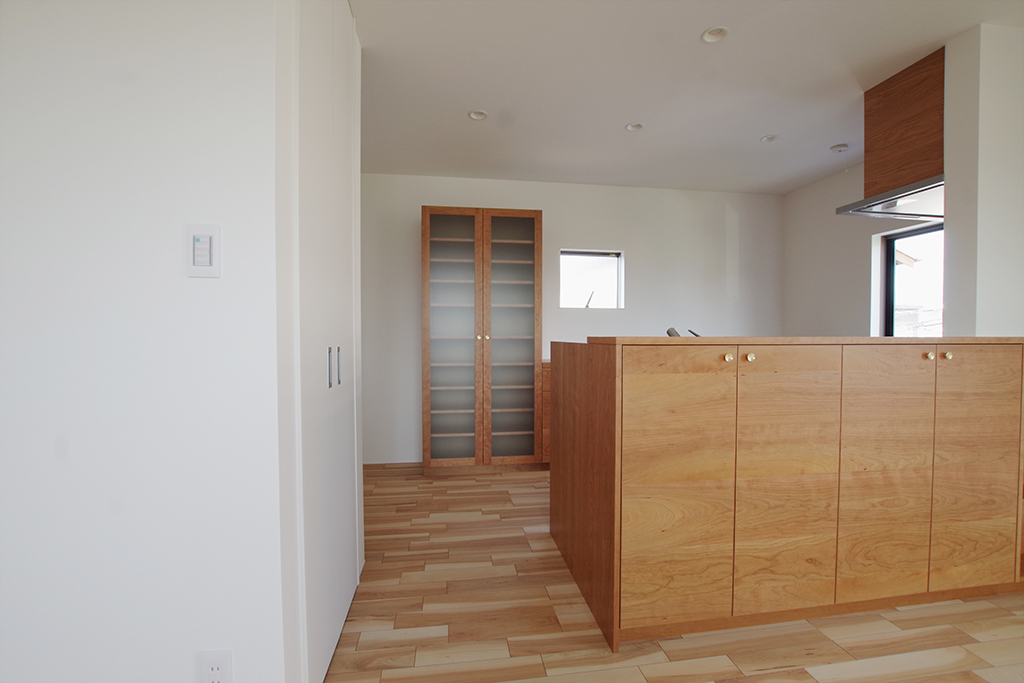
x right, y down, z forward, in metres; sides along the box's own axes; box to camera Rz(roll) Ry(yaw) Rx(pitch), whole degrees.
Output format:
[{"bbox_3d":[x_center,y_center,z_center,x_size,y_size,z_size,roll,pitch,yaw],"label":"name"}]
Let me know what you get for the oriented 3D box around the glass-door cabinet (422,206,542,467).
[{"bbox_3d":[-0.235,-0.029,3.343,0.893,1.918,0.365,0,1,-8],"label":"glass-door cabinet"}]

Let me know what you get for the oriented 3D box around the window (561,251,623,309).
[{"bbox_3d":[0.682,-0.531,3.711,0.569,0.496,0.100,0,1,-8],"label":"window"}]

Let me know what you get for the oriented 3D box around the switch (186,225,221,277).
[{"bbox_3d":[-0.674,-0.197,0.928,0.068,0.116,0.012,0,1,-8],"label":"switch"}]

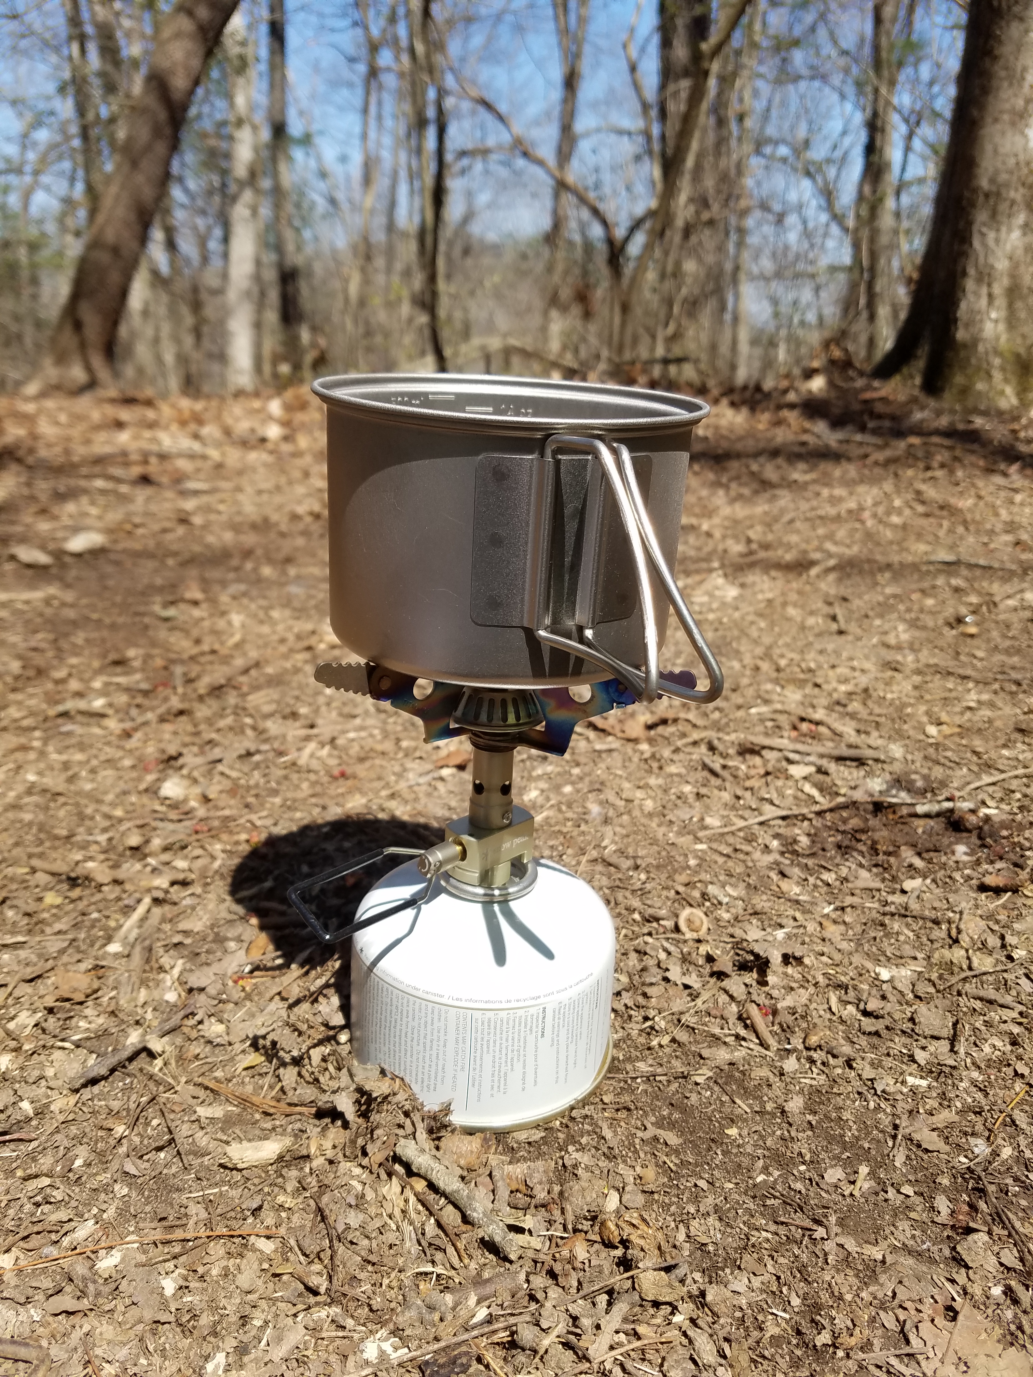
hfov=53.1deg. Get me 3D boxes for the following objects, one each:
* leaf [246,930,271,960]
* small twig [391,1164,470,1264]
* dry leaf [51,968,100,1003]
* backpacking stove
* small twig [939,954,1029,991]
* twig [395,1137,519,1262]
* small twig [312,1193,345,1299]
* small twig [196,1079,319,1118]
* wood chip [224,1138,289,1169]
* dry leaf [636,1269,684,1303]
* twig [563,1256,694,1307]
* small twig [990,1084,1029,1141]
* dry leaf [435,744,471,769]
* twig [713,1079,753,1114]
[{"bbox_3d":[-0.105,0.105,0.422,0.009,0.006,0.014,-4,19,-15],"label":"leaf"},{"bbox_3d":[-0.025,0.146,0.291,0.004,0.004,0.043,-11,24,-36],"label":"small twig"},{"bbox_3d":[-0.162,0.108,0.381,0.015,0.003,0.021,-4,20,-21],"label":"dry leaf"},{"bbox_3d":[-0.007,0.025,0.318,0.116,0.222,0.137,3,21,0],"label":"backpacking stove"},{"bbox_3d":[0.190,0.116,0.420,0.052,0.003,0.005,-7,22,-27],"label":"small twig"},{"bbox_3d":[-0.018,0.144,0.294,0.006,0.007,0.051,-13,25,-40],"label":"twig"},{"bbox_3d":[-0.051,0.150,0.281,0.004,0.003,0.035,-3,20,-19],"label":"small twig"},{"bbox_3d":[-0.085,0.133,0.337,0.047,0.004,0.005,9,20,21],"label":"small twig"},{"bbox_3d":[-0.077,0.138,0.308,0.019,0.005,0.006,-4,19,-19],"label":"wood chip"},{"bbox_3d":[0.037,0.154,0.267,0.013,0.004,0.009,5,19,11],"label":"dry leaf"},{"bbox_3d":[0.029,0.153,0.267,0.039,0.003,0.002,-6,20,-21],"label":"twig"},{"bbox_3d":[0.164,0.141,0.344,0.002,0.003,0.036,19,25,39],"label":"small twig"},{"bbox_3d":[-0.037,0.041,0.608,0.021,0.008,0.019,0,19,-3],"label":"dry leaf"},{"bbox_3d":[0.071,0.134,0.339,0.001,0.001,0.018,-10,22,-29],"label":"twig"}]

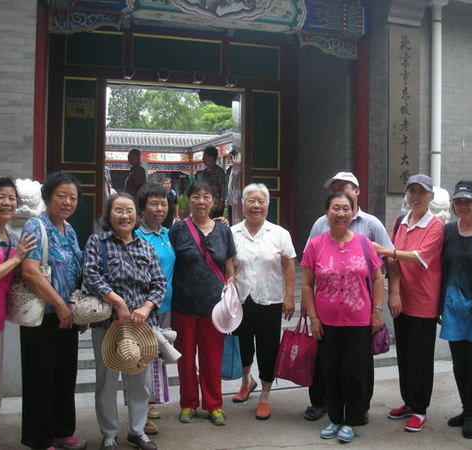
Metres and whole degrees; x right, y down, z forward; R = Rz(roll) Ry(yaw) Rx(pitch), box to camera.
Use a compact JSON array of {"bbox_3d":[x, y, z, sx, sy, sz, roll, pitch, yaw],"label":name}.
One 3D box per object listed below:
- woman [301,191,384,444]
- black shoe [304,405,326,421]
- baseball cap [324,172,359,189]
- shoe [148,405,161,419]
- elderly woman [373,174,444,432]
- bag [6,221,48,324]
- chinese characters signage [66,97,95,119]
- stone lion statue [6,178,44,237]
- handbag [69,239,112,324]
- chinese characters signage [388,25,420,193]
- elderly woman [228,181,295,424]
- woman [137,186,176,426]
[{"bbox_3d":[0.675,0.548,3.800,0.510,1.527,0.320,1,0,10],"label":"woman"},{"bbox_3d":[0.561,1.262,4.201,0.100,0.100,0.270,0,0,30],"label":"black shoe"},{"bbox_3d":[0.696,-0.296,4.040,0.180,0.125,0.260,2,2,45],"label":"baseball cap"},{"bbox_3d":[-0.567,1.250,4.172,0.095,0.100,0.240,1,0,-13],"label":"shoe"},{"bbox_3d":[1.119,0.480,3.960,0.480,1.620,0.380,1,2,32],"label":"elderly woman"},{"bbox_3d":[-1.214,0.278,3.550,0.260,0.620,0.140,1,2,30],"label":"bag"},{"bbox_3d":[-1.704,-1.282,6.650,0.305,0.230,0.030,1,0,-18],"label":"chinese characters signage"},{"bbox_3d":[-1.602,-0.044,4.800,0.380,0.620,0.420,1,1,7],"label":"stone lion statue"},{"bbox_3d":[-0.863,0.347,3.600,0.265,0.500,0.180,1,0,6],"label":"handbag"},{"bbox_3d":[1.805,-1.237,6.500,0.380,1.800,0.050,0,1,-18],"label":"chinese characters signage"},{"bbox_3d":[0.182,0.491,4.170,0.480,1.570,0.360,1,1,16],"label":"elderly woman"},{"bbox_3d":[-0.533,0.501,3.920,0.460,1.550,0.310,0,1,-14],"label":"woman"}]

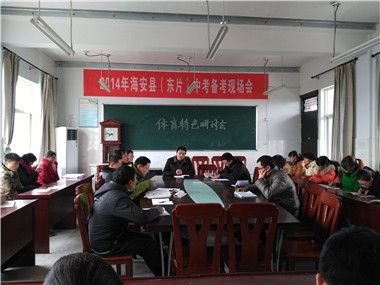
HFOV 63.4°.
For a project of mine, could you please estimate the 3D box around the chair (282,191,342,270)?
[{"bbox_3d":[1.030,0.957,2.740,0.480,0.980,0.430,0,0,0],"label":"chair"}]

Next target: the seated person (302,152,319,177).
[{"bbox_3d":[2.300,0.820,5.950,0.700,1.220,0.500,0,0,-9],"label":"seated person"}]

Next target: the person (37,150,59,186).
[{"bbox_3d":[-2.440,0.790,5.250,0.700,1.270,0.520,0,0,6],"label":"person"}]

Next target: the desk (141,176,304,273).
[{"bbox_3d":[0.145,1.059,4.287,1.330,0.760,3.300,0,0,-5],"label":"desk"}]

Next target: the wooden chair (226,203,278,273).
[{"bbox_3d":[0.500,0.957,2.580,0.420,0.980,0.480,0,0,-5],"label":"wooden chair"}]

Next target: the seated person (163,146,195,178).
[{"bbox_3d":[-0.230,0.785,6.050,0.600,1.320,0.720,0,0,-2],"label":"seated person"}]

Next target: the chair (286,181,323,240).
[{"bbox_3d":[1.110,0.970,3.420,0.500,0.960,0.430,0,0,-5],"label":"chair"}]

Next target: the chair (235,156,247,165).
[{"bbox_3d":[1.270,0.860,7.750,0.430,0.960,0.480,0,0,-5],"label":"chair"}]

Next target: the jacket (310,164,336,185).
[{"bbox_3d":[2.300,0.644,5.200,0.450,0.560,0.520,0,0,-18],"label":"jacket"}]

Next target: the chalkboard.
[{"bbox_3d":[-0.213,-0.380,8.050,4.000,1.200,0.050,0,0,-5],"label":"chalkboard"}]

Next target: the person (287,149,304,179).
[{"bbox_3d":[2.160,0.825,6.450,0.700,1.250,0.500,0,0,-16],"label":"person"}]

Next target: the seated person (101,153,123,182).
[{"bbox_3d":[-1.270,0.793,5.400,0.750,1.280,0.520,0,0,-5],"label":"seated person"}]

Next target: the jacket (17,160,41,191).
[{"bbox_3d":[-2.480,0.600,4.750,0.430,0.580,0.500,0,0,0],"label":"jacket"}]

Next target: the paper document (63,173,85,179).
[{"bbox_3d":[-2.330,0.660,6.150,0.360,0.020,0.360,0,0,-5],"label":"paper document"}]

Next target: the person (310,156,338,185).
[{"bbox_3d":[2.360,0.830,5.330,0.720,1.190,0.530,0,0,-13],"label":"person"}]

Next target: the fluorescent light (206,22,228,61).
[{"bbox_3d":[0.320,-1.200,3.800,0.130,0.080,1.240,0,0,-5],"label":"fluorescent light"}]

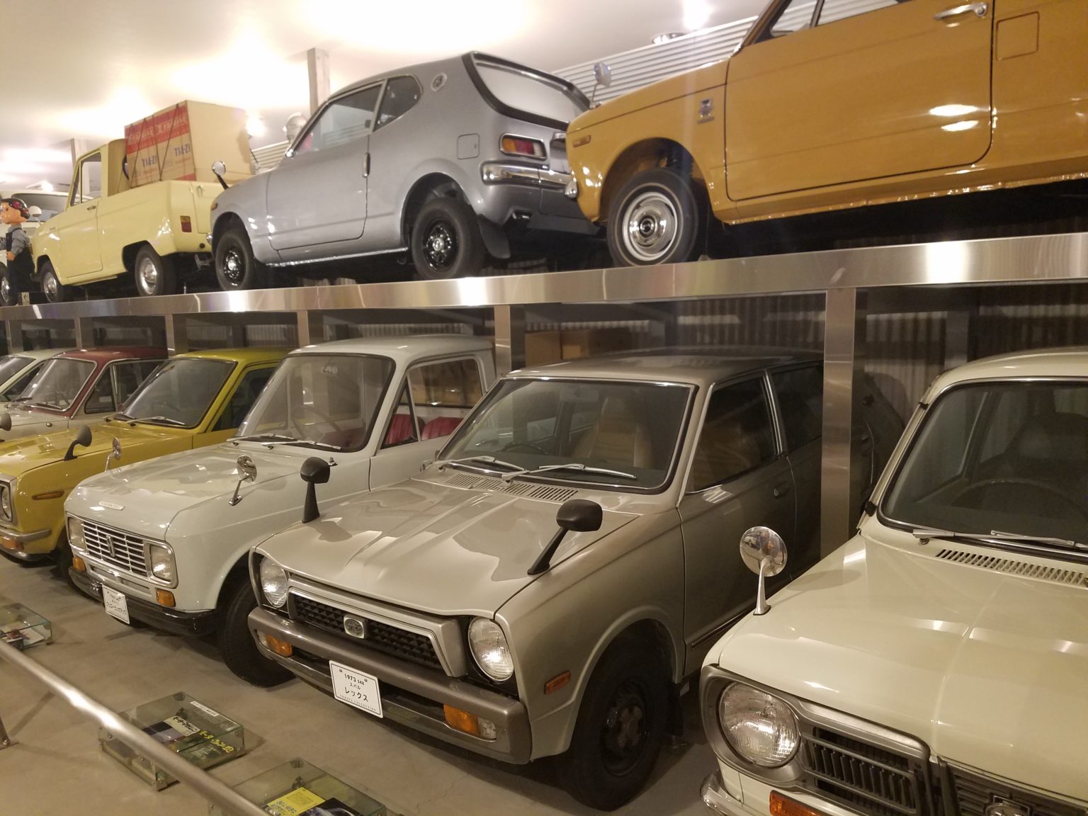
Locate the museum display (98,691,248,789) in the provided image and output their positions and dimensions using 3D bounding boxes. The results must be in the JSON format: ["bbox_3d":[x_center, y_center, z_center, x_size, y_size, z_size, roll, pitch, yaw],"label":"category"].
[{"bbox_3d":[-1.254,1.115,2.754,0.393,0.097,0.290,4,8,38],"label":"museum display"}]

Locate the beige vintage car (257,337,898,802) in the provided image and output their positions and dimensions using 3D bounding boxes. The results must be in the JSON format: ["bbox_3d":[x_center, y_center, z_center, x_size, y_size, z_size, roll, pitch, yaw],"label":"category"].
[{"bbox_3d":[0.369,0.400,3.438,1.295,1.280,2.995,4,9,40],"label":"beige vintage car"}]

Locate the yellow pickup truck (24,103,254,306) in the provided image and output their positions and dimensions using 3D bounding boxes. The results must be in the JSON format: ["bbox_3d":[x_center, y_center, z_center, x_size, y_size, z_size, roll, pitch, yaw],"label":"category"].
[{"bbox_3d":[-3.326,-1.638,7.180,2.995,1.530,1.295,4,9,40],"label":"yellow pickup truck"}]

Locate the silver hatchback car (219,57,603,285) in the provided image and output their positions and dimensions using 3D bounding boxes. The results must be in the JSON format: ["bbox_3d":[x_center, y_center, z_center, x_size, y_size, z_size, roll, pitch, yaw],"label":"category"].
[{"bbox_3d":[-0.902,-1.347,5.250,2.995,1.275,1.295,4,9,41],"label":"silver hatchback car"}]

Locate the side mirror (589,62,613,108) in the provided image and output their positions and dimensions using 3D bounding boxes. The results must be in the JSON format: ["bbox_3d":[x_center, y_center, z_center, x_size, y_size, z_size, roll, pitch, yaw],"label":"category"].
[{"bbox_3d":[0.252,-1.430,3.614,0.080,0.205,0.100,3,8,35],"label":"side mirror"}]

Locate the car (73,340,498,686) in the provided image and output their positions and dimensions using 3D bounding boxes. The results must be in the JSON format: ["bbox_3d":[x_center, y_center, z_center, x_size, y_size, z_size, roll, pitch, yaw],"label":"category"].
[{"bbox_3d":[-0.831,0.269,4.395,1.290,1.380,2.990,4,9,40],"label":"car"}]

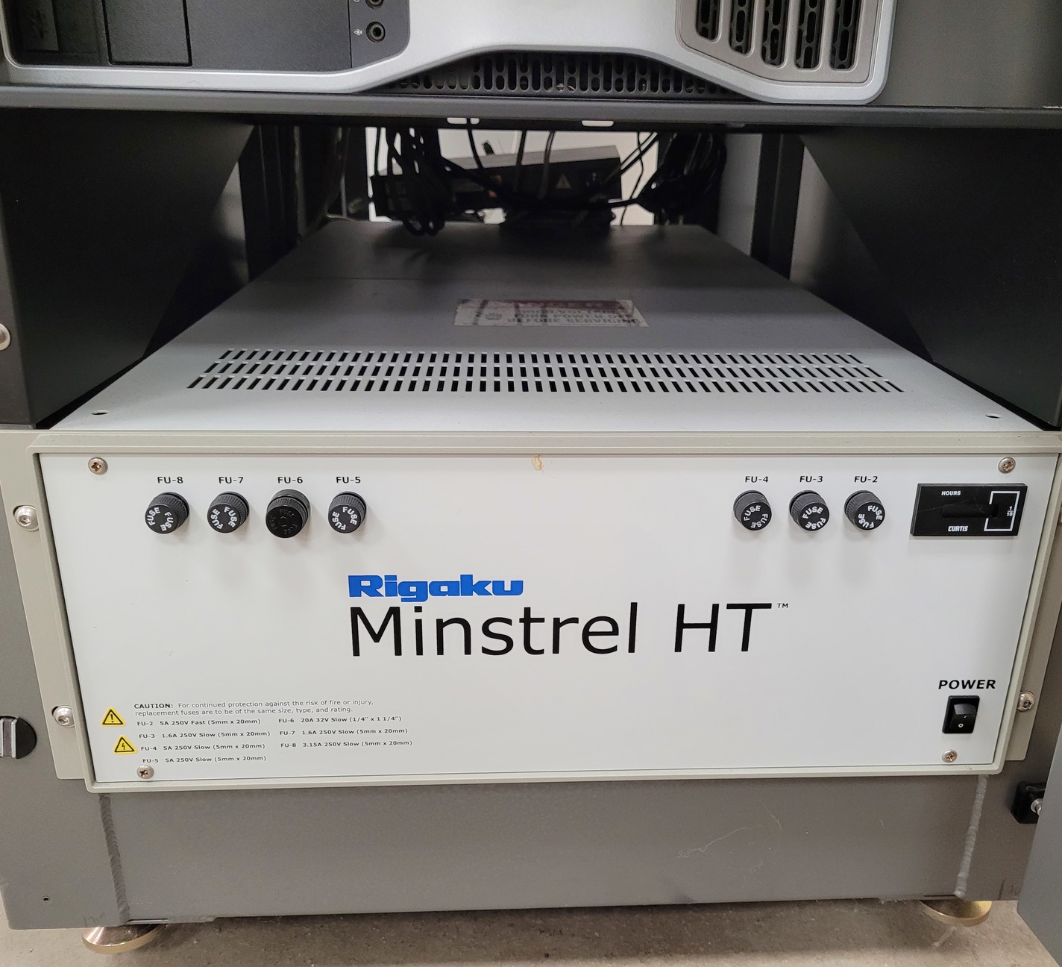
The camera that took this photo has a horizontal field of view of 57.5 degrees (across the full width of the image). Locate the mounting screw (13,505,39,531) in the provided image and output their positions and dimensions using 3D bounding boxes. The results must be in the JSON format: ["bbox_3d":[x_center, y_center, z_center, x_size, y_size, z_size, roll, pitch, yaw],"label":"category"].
[{"bbox_3d":[-0.218,0.016,0.420,0.011,0.011,0.004,0,20,-3],"label":"mounting screw"}]

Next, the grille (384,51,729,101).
[{"bbox_3d":[0.015,-0.188,0.450,0.168,0.023,0.005,0,20,-3],"label":"grille"}]

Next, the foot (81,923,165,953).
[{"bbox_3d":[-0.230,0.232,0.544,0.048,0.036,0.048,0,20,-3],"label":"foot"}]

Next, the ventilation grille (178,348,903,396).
[{"bbox_3d":[0.010,-0.063,0.534,0.366,0.003,0.093,0,20,-3],"label":"ventilation grille"}]

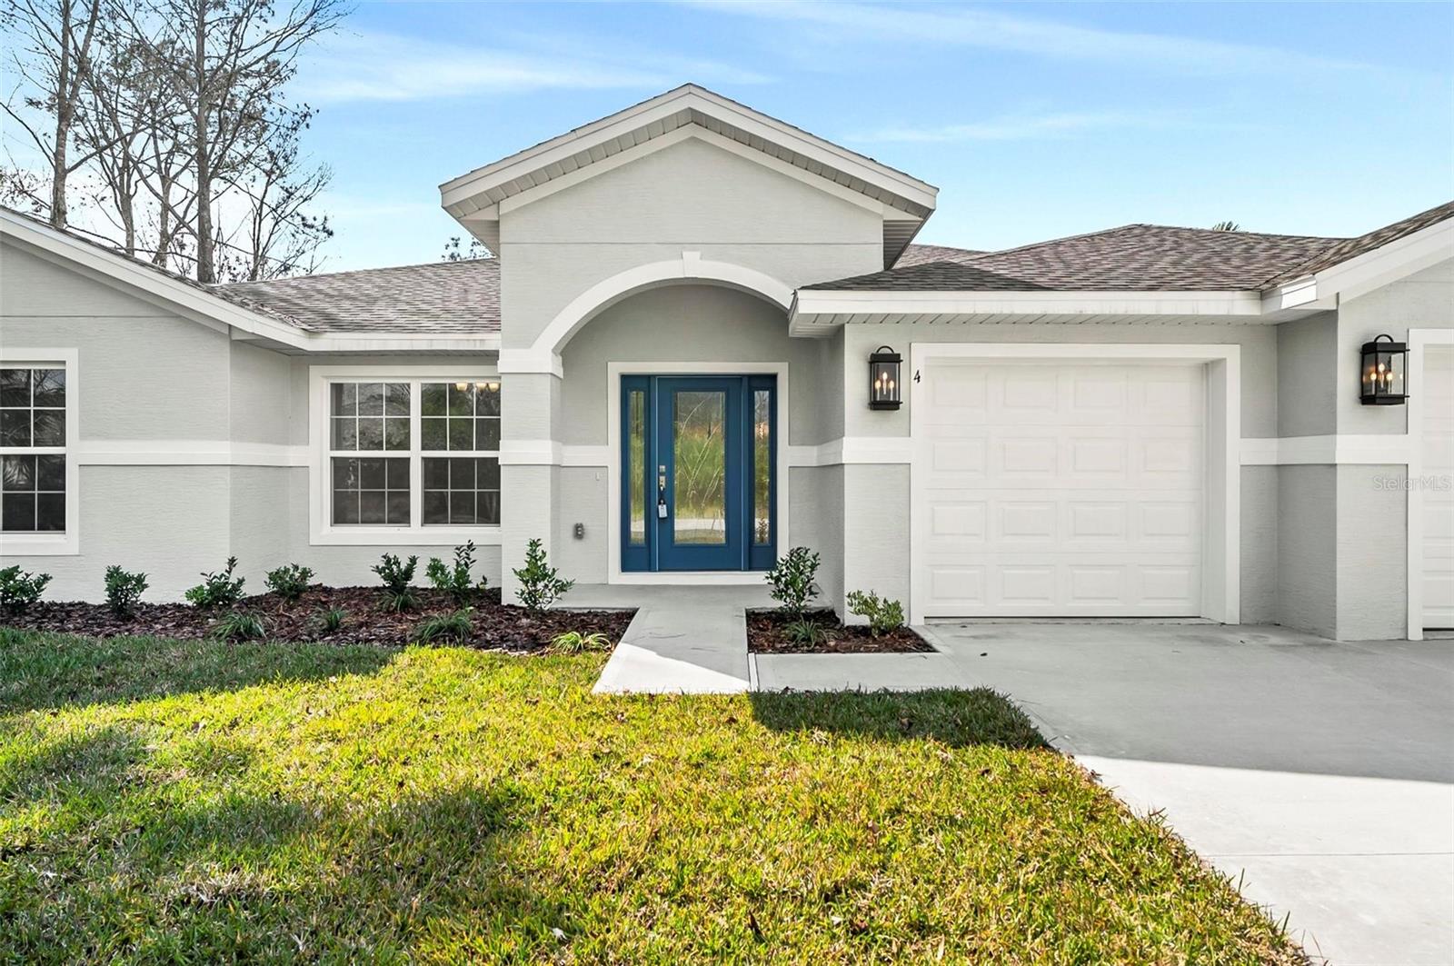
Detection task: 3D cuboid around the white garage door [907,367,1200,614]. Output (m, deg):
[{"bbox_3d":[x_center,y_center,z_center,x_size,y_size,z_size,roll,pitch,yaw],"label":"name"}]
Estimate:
[{"bbox_3d":[2.800,0.055,6.430,2.440,2.140,0.090,0,1,0],"label":"white garage door"}]

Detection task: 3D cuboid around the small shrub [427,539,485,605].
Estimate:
[{"bbox_3d":[-2.634,0.861,7.450,0.560,0.580,0.470,0,1,0],"label":"small shrub"}]

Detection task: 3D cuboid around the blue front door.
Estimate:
[{"bbox_3d":[-0.302,-0.096,8.160,1.650,2.100,0.120,0,1,0],"label":"blue front door"}]

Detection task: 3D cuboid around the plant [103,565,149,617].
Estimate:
[{"bbox_3d":[-5.190,0.932,6.620,0.380,0.430,0.370,0,1,0],"label":"plant"}]

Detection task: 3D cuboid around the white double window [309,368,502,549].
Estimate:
[{"bbox_3d":[-3.200,-0.285,7.920,2.200,1.860,0.100,0,1,0],"label":"white double window"}]

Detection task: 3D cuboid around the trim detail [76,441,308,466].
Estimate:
[{"bbox_3d":[-5.050,-0.270,7.360,1.480,0.210,1.100,0,1,0],"label":"trim detail"}]

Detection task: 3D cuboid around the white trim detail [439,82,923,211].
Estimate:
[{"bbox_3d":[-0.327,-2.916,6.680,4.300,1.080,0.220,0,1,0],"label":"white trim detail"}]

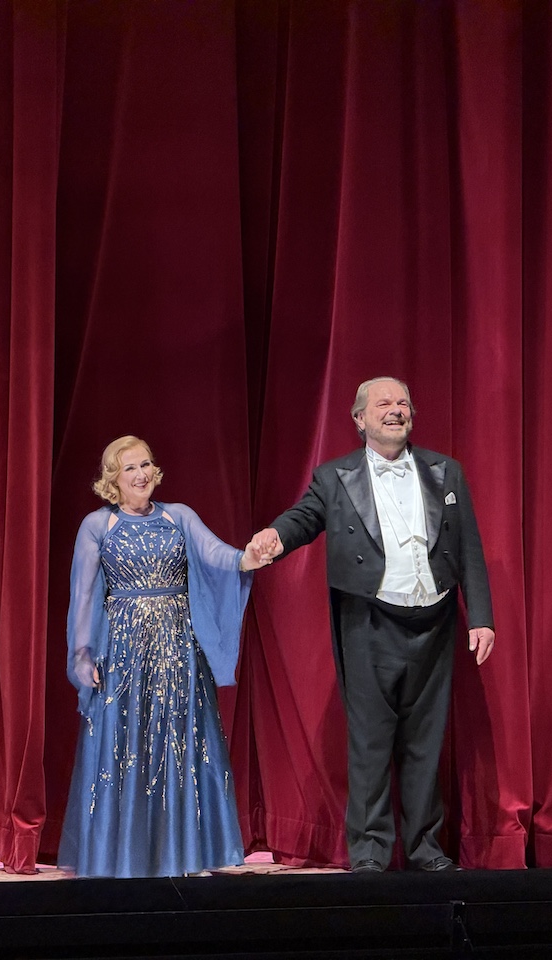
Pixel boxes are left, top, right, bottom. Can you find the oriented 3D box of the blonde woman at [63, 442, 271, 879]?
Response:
[{"bbox_3d":[-0.428,0.666,13.950,0.760,1.660,0.560,-1,-2,-8],"label":"blonde woman"}]

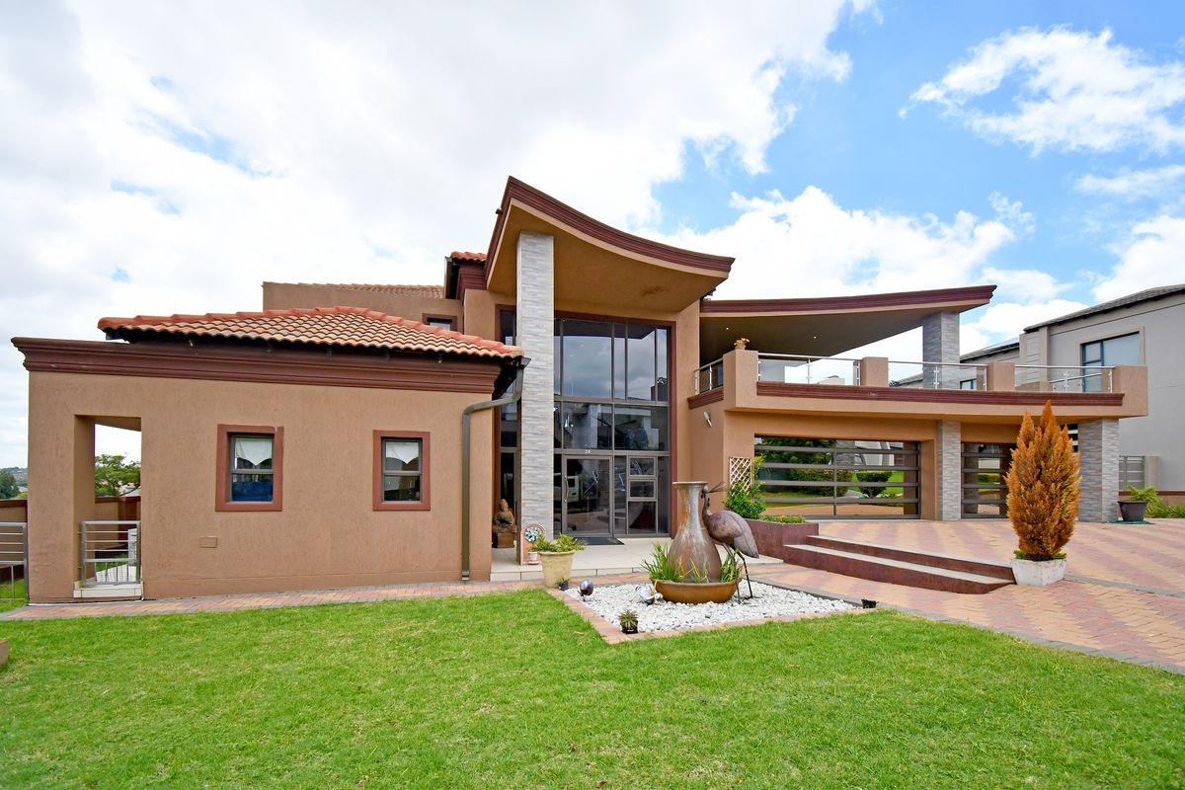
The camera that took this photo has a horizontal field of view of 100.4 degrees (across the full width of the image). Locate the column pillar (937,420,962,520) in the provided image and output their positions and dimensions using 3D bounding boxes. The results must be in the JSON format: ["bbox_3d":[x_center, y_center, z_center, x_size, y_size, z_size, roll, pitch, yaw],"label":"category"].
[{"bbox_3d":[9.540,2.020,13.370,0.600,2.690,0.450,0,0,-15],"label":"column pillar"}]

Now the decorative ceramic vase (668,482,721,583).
[{"bbox_3d":[1.325,1.800,6.400,0.680,1.330,0.680,0,0,0],"label":"decorative ceramic vase"}]

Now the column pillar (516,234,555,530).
[{"bbox_3d":[-0.980,0.100,8.370,0.550,5.400,0.550,1,-3,-17],"label":"column pillar"}]

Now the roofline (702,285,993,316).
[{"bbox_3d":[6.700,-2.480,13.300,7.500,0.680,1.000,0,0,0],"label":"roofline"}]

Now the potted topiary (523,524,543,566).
[{"bbox_3d":[-0.975,2.485,8.200,0.380,0.690,0.140,0,-2,-13],"label":"potted topiary"}]

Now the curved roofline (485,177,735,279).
[{"bbox_3d":[0.090,-2.480,9.500,3.800,1.300,3.400,2,-6,-17],"label":"curved roofline"}]

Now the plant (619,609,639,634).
[{"bbox_3d":[0.354,2.226,4.850,0.190,0.245,0.190,0,0,0],"label":"plant"}]

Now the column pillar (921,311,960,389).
[{"bbox_3d":[9.535,-0.980,13.470,0.610,2.380,0.530,0,0,-15],"label":"column pillar"}]

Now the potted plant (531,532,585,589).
[{"bbox_3d":[-0.518,2.378,7.100,0.710,0.740,0.700,2,-6,-17],"label":"potted plant"}]

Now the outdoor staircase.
[{"bbox_3d":[4.120,2.440,7.170,0.580,0.450,3.400,3,-9,-17],"label":"outdoor staircase"}]

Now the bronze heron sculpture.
[{"bbox_3d":[1.688,1.803,6.050,0.700,1.370,0.320,-2,-6,23],"label":"bronze heron sculpture"}]

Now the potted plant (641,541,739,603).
[{"bbox_3d":[1.280,2.270,6.400,1.240,0.740,1.180,0,0,0],"label":"potted plant"}]

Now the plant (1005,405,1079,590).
[{"bbox_3d":[5.147,1.124,5.650,0.680,2.060,0.680,2,-6,-17],"label":"plant"}]

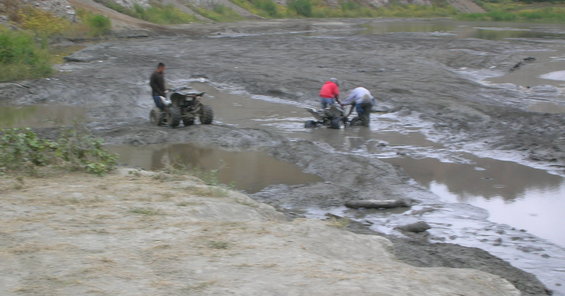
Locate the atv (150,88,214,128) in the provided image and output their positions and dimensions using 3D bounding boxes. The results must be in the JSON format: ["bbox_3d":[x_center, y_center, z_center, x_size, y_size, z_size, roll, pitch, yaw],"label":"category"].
[{"bbox_3d":[-2.878,-1.160,34.600,1.120,1.100,1.720,-4,8,-27],"label":"atv"}]

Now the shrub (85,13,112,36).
[{"bbox_3d":[-13.707,-9.200,90.000,2.100,1.800,2.000,0,7,0],"label":"shrub"}]

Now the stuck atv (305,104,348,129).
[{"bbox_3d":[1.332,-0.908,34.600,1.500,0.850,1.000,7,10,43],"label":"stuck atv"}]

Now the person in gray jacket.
[{"bbox_3d":[2.185,-1.189,34.600,0.580,1.170,0.820,7,10,45],"label":"person in gray jacket"}]

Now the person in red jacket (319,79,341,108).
[{"bbox_3d":[1.373,-1.373,35.300,0.630,1.350,0.550,2,7,14],"label":"person in red jacket"}]

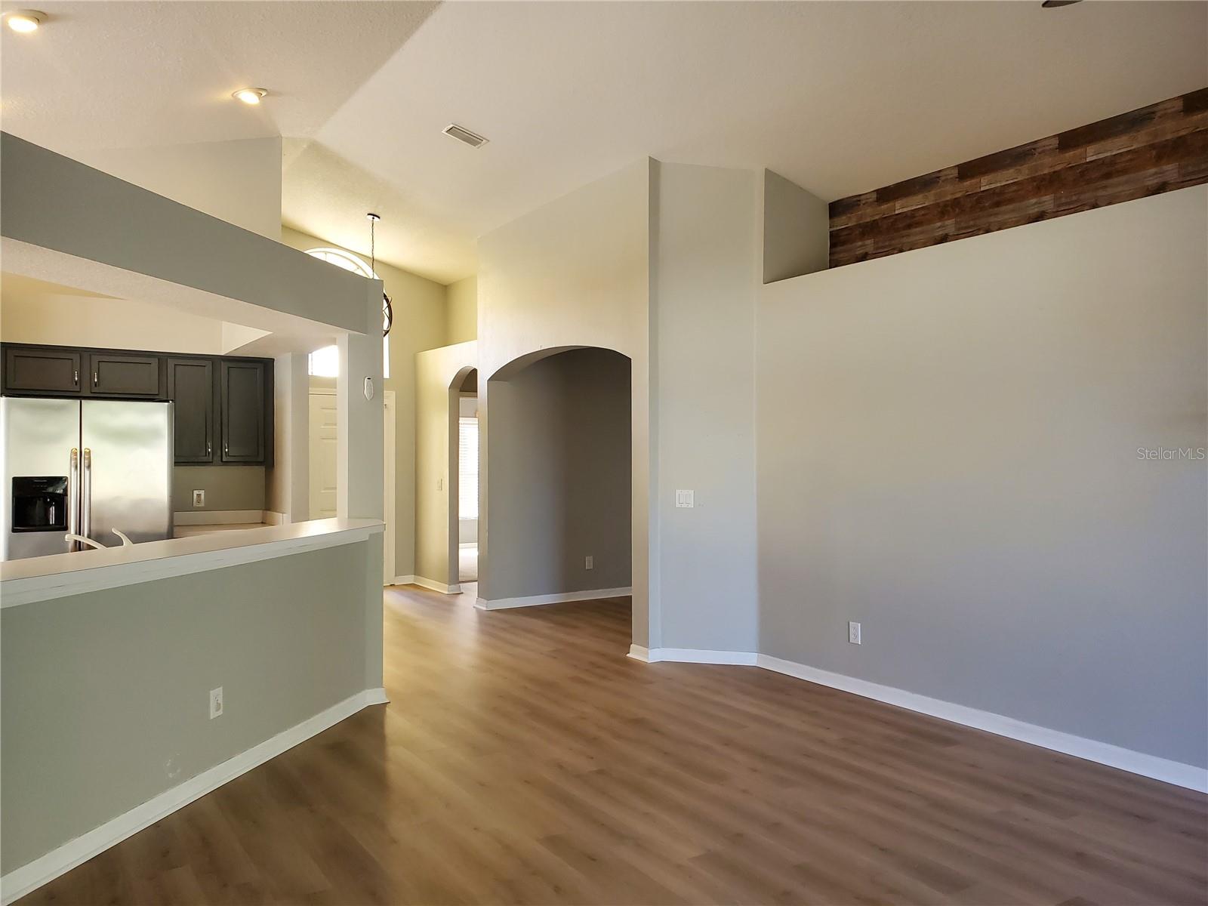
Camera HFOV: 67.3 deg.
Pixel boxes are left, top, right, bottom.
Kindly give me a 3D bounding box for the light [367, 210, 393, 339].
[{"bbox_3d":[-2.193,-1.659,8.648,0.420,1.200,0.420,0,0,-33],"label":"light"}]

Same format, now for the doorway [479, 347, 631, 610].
[{"bbox_3d":[-0.354,0.303,7.492,0.200,2.300,2.330,0,0,-33],"label":"doorway"}]

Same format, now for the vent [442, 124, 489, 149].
[{"bbox_3d":[-1.002,-2.283,6.576,0.295,0.030,0.195,17,-9,-32],"label":"vent"}]

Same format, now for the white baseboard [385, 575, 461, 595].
[{"bbox_3d":[-1.916,1.413,9.714,0.370,0.095,0.970,0,0,-33],"label":"white baseboard"}]

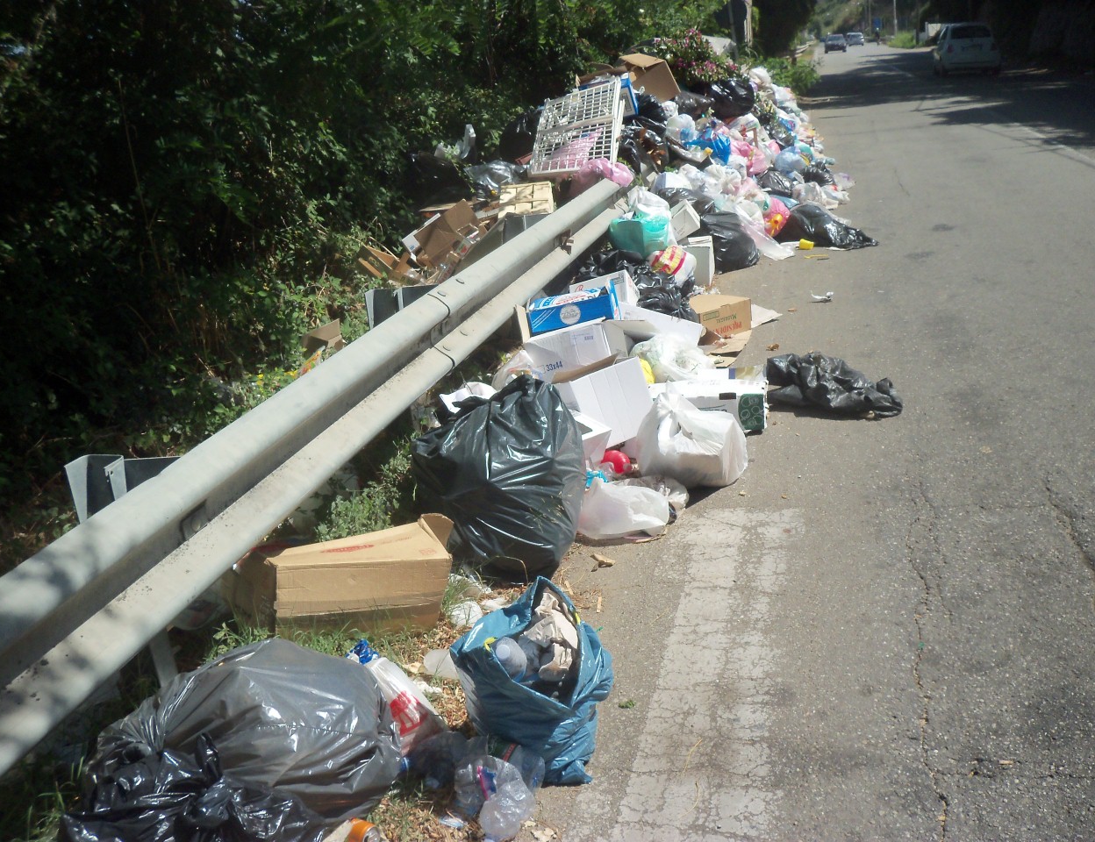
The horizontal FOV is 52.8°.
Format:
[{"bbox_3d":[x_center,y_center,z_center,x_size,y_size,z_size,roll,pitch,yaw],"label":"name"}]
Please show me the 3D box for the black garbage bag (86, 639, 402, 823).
[{"bbox_3d":[-0.691,0.709,2.530,0.680,0.360,0.460,-5,18,3],"label":"black garbage bag"}]

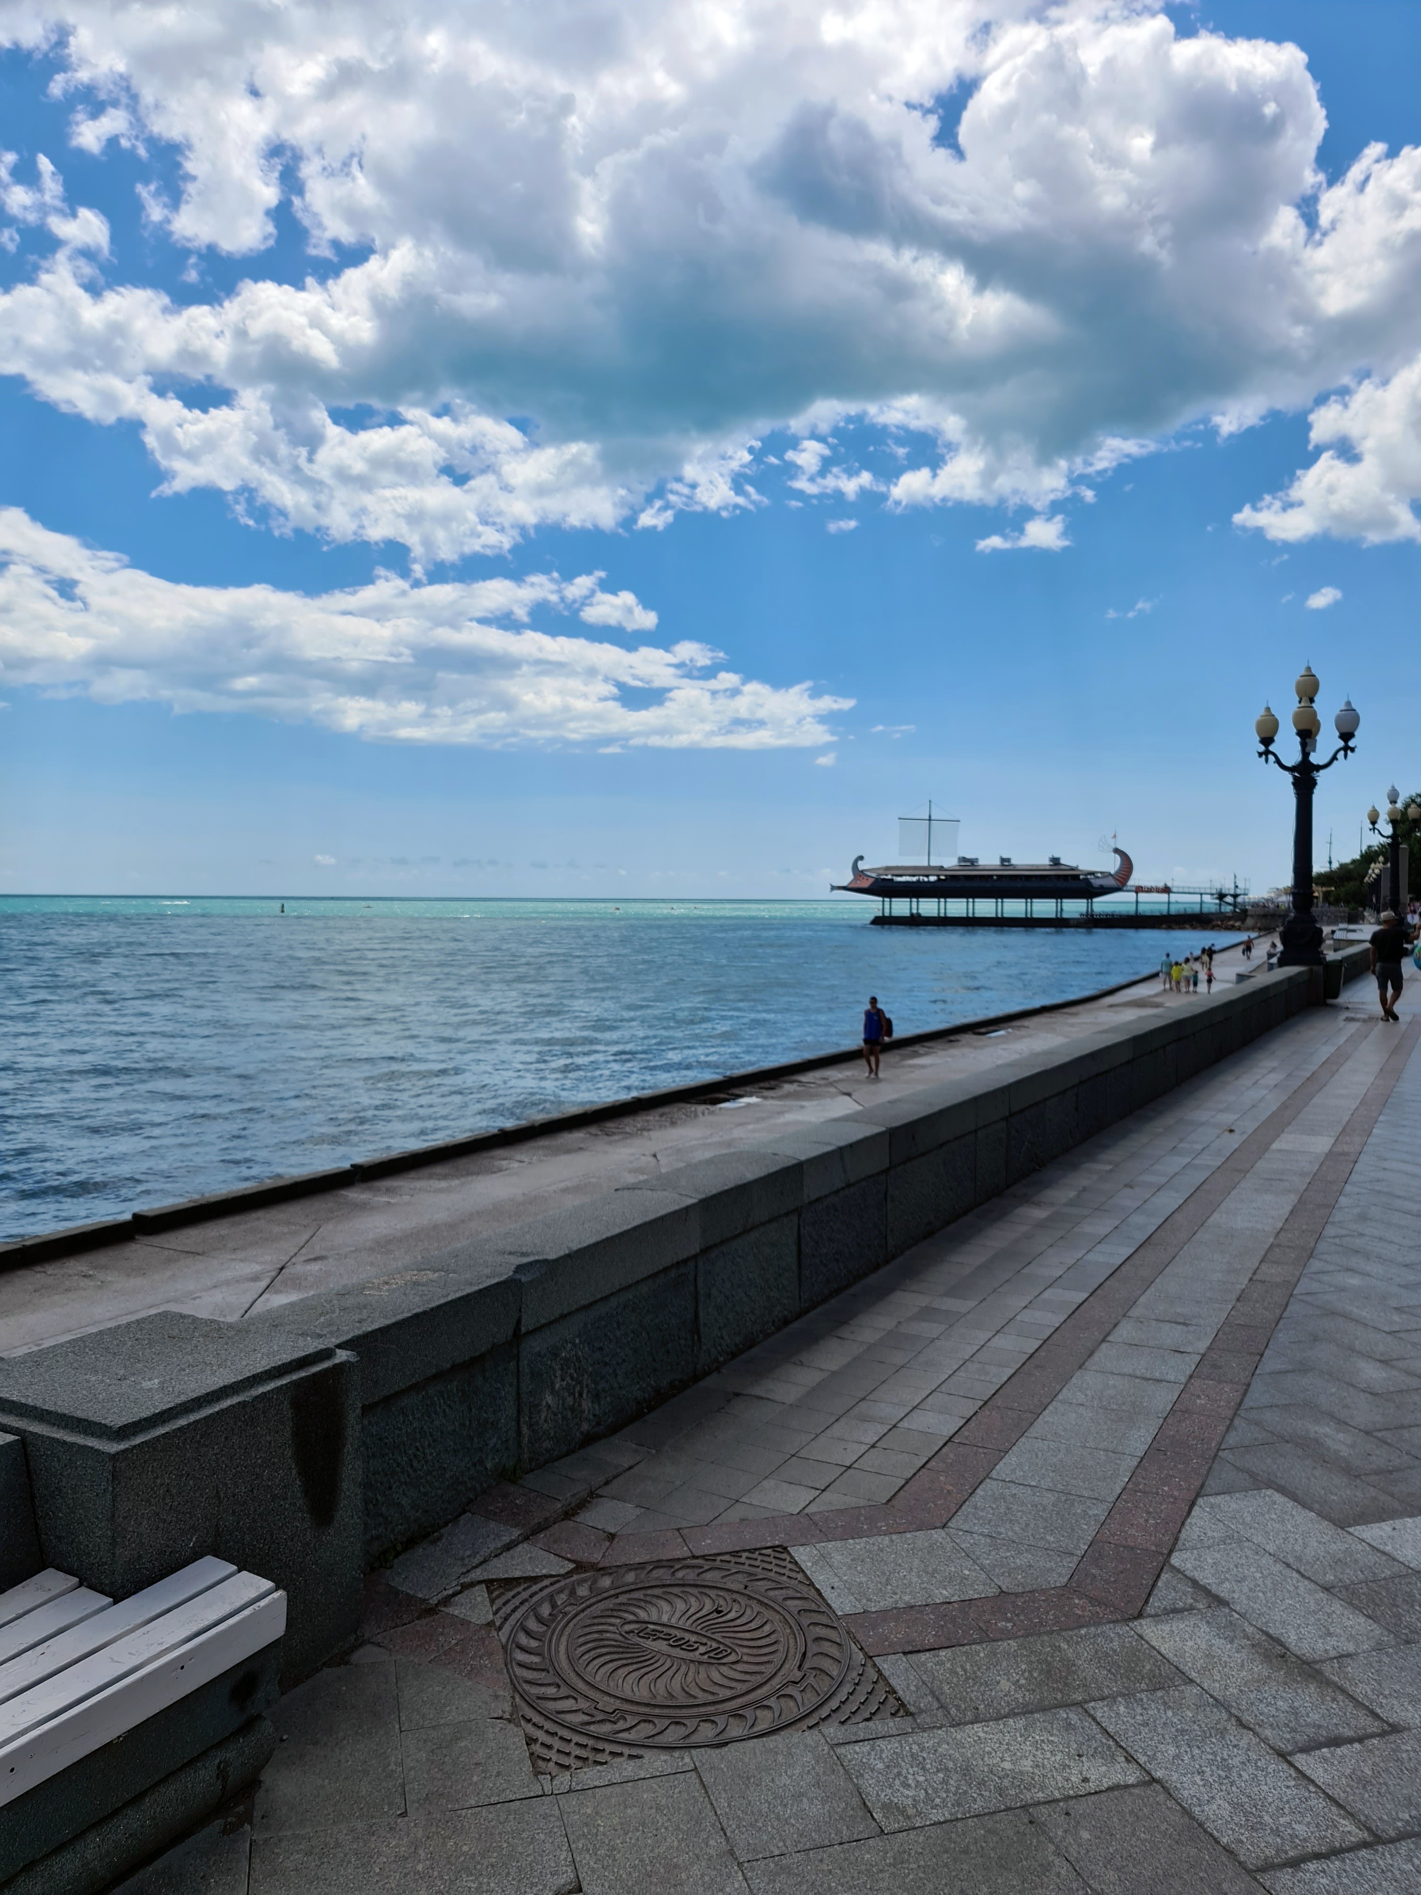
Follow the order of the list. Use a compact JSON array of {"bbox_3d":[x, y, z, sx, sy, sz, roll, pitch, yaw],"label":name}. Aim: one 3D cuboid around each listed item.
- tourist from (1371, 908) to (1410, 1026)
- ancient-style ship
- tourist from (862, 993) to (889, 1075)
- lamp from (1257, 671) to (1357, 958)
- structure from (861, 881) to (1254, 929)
[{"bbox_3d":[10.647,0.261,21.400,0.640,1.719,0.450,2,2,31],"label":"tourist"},{"bbox_3d":[55.064,-18.211,282.531,62.880,23.754,9.500,1,2,25],"label":"ancient-style ship"},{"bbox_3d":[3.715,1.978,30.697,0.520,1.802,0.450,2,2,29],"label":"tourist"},{"bbox_3d":[10.867,-2.417,24.850,1.780,5.500,1.780,2,2,29],"label":"lamp"},{"bbox_3d":[69.564,-8.635,276.685,75.089,8.729,9.000,1,2,25],"label":"structure"}]

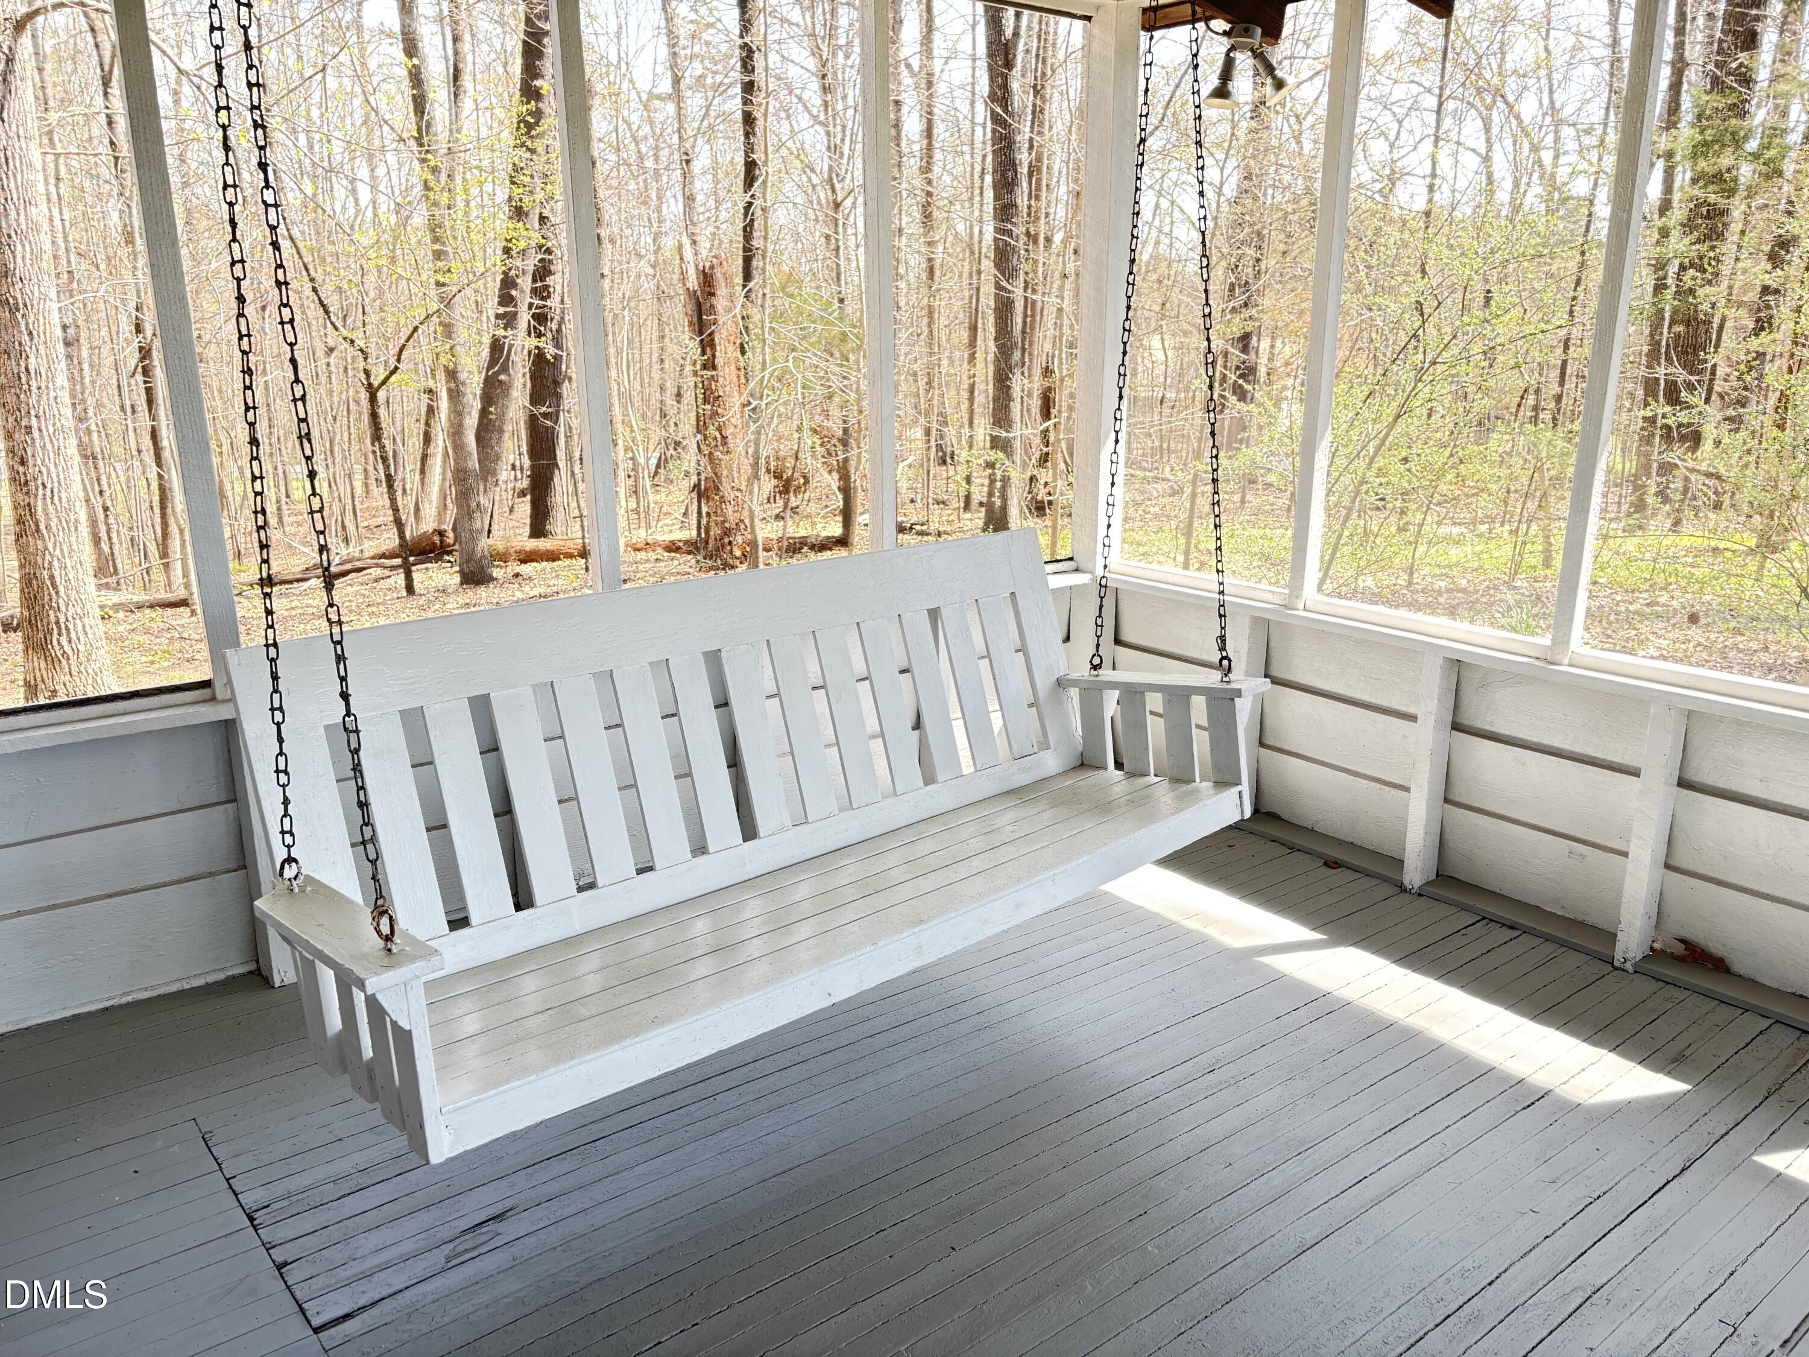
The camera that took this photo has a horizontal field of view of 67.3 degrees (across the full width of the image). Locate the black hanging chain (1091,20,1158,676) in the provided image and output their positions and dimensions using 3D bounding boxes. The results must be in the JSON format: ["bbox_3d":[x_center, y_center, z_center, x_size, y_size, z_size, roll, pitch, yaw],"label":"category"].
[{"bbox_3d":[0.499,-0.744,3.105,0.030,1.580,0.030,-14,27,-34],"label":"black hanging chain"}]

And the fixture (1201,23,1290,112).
[{"bbox_3d":[1.119,-1.991,4.420,0.290,0.240,0.150,3,16,13],"label":"fixture"}]

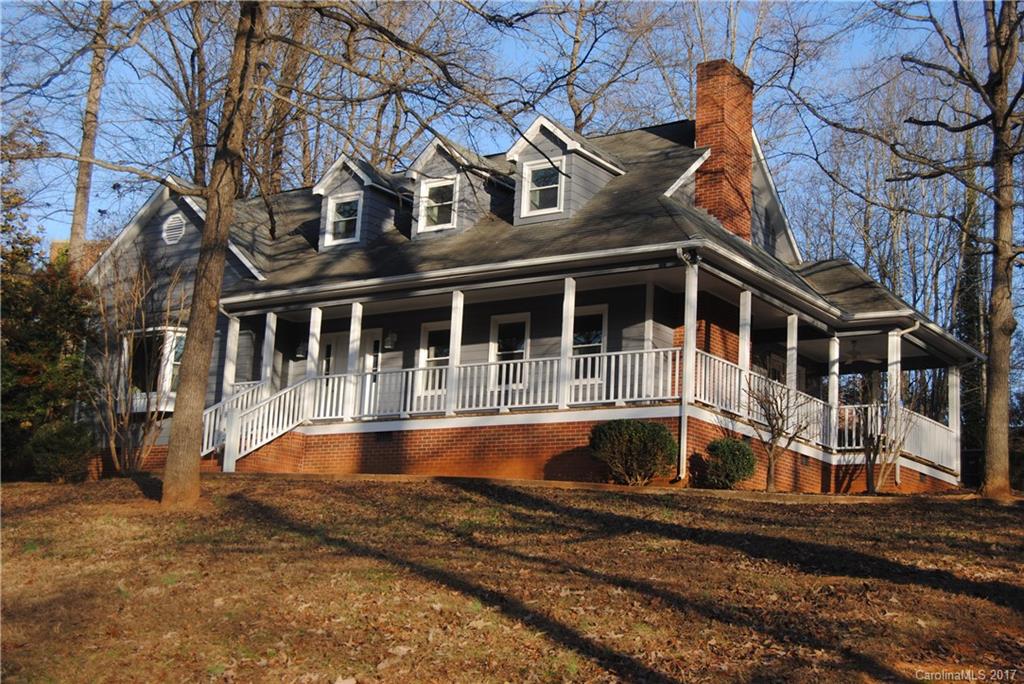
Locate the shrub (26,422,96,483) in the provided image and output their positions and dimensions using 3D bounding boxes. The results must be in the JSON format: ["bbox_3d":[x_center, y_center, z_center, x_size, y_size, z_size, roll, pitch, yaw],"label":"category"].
[{"bbox_3d":[-9.708,2.354,31.208,1.420,1.320,1.400,-5,-14,34],"label":"shrub"}]

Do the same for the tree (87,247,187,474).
[{"bbox_3d":[-7.820,0.406,30.224,2.150,4.750,2.100,-5,-14,34],"label":"tree"}]

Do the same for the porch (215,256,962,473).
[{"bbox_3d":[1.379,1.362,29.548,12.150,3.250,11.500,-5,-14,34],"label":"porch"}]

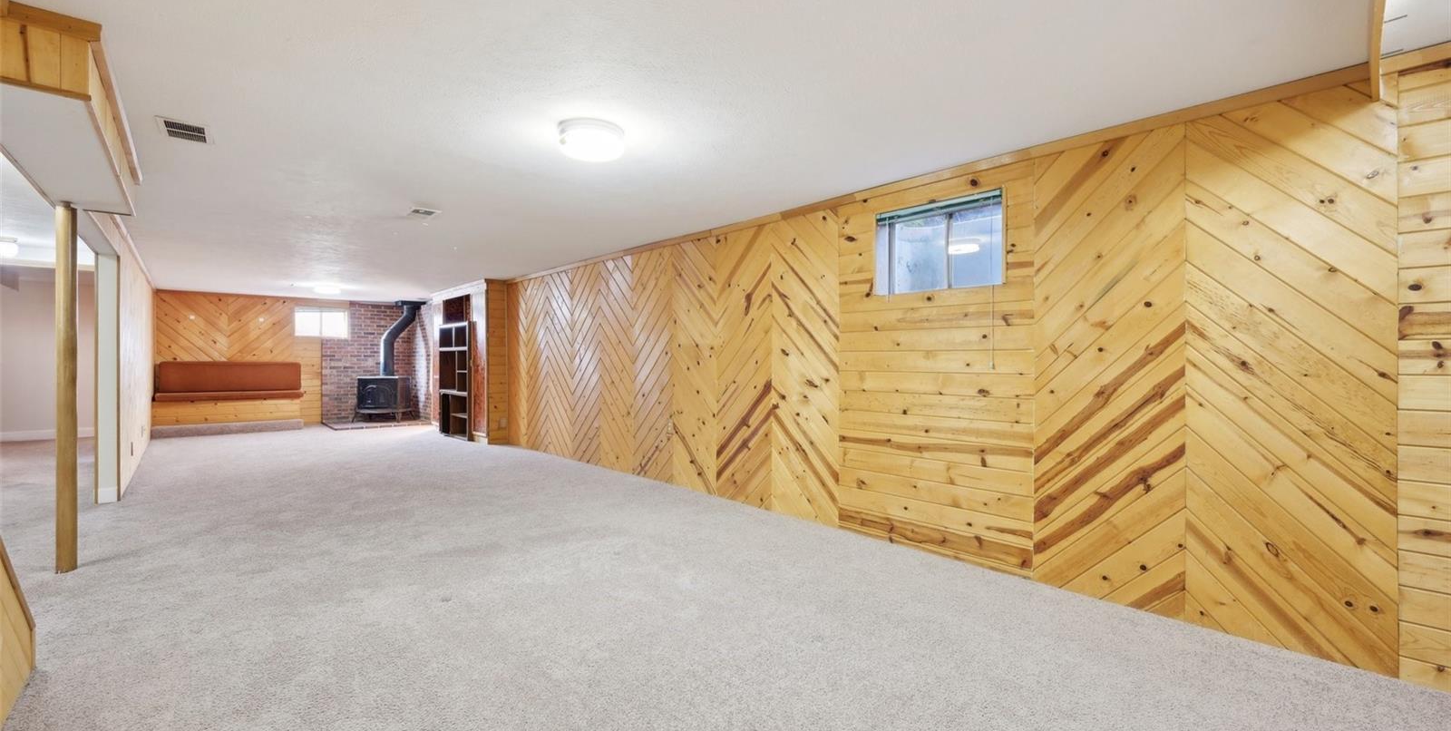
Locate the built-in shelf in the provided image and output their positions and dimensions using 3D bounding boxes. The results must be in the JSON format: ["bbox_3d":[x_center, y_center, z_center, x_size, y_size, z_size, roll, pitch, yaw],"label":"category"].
[{"bbox_3d":[-3.796,0.037,8.240,0.968,2.003,0.340,1,0,44],"label":"built-in shelf"}]

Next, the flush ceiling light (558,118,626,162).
[{"bbox_3d":[-0.643,-1.083,2.727,0.316,0.085,0.316,0,0,0],"label":"flush ceiling light"}]

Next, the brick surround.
[{"bbox_3d":[-6.183,-0.111,10.008,1.452,2.145,1.166,0,0,-43],"label":"brick surround"}]

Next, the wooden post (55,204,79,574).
[{"bbox_3d":[-3.497,0.119,2.995,0.078,1.946,0.078,0,0,-43],"label":"wooden post"}]

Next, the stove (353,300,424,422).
[{"bbox_3d":[-5.896,-0.109,9.984,0.770,2.145,1.034,0,0,-4],"label":"stove"}]

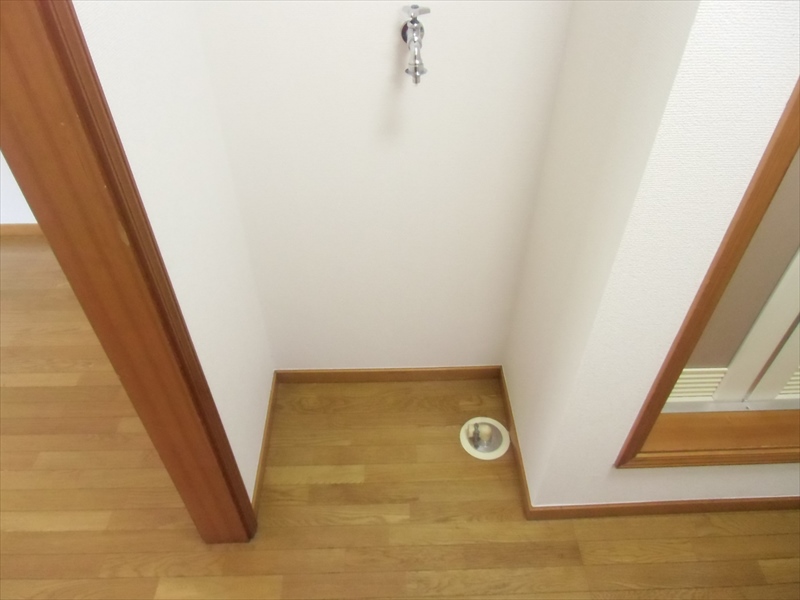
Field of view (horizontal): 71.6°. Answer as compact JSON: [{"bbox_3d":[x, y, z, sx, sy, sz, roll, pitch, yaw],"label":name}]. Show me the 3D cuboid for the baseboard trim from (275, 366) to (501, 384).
[{"bbox_3d":[-0.037,0.253,1.885,0.772,0.059,0.011,-1,42,-2],"label":"baseboard trim"}]

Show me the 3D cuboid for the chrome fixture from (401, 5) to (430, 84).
[{"bbox_3d":[0.032,-0.520,1.121,0.057,0.133,0.115,-1,42,-2],"label":"chrome fixture"}]

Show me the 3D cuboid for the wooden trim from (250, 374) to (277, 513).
[{"bbox_3d":[-0.408,0.427,1.690,0.011,0.059,0.485,-1,42,-2],"label":"wooden trim"}]

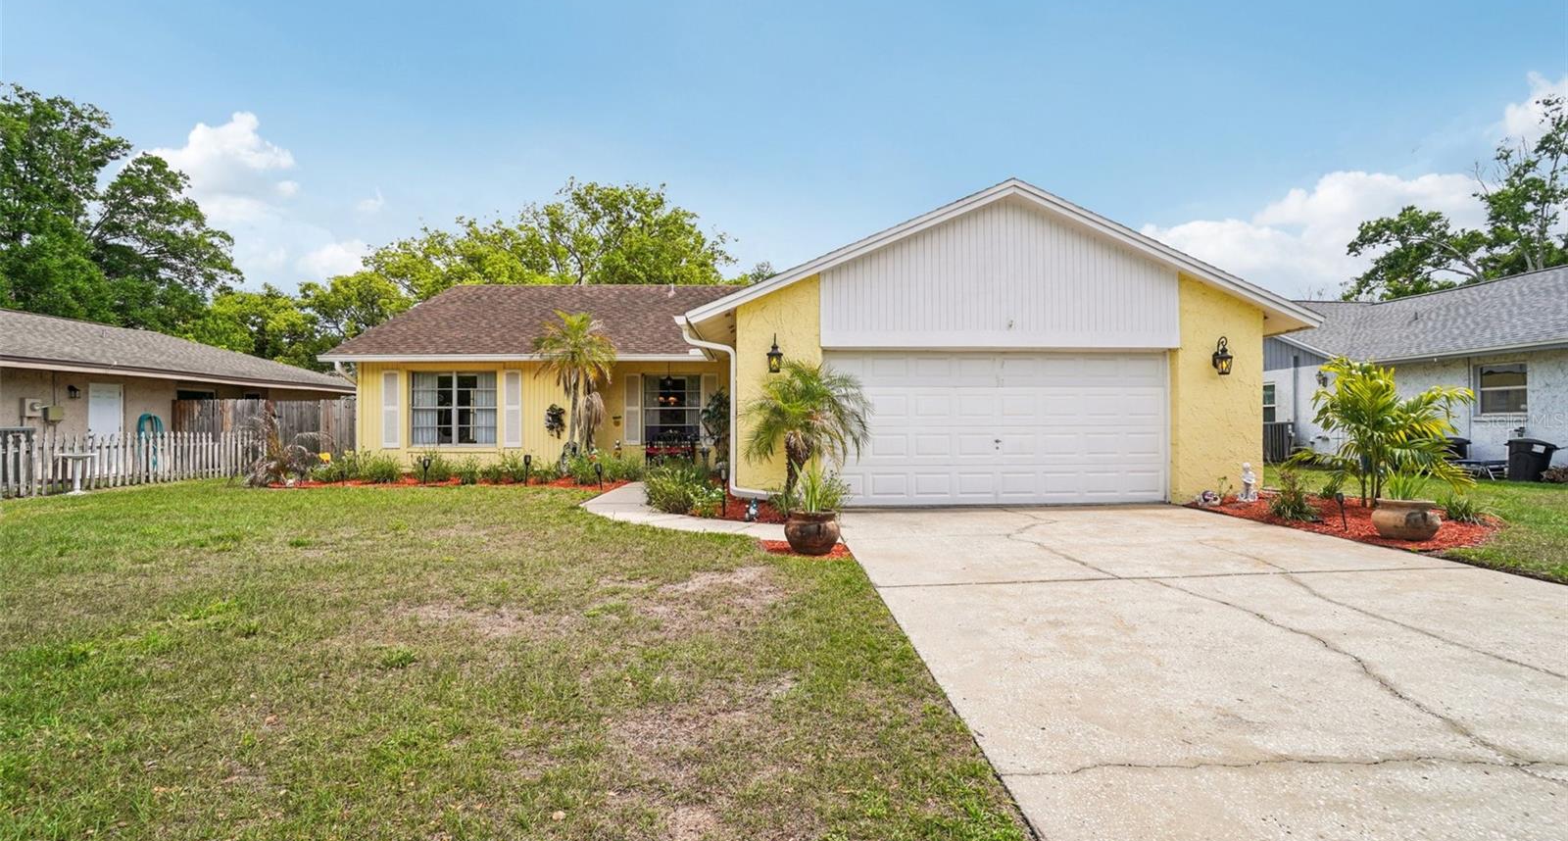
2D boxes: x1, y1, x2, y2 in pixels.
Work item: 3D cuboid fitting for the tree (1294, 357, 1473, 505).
[{"bbox_3d":[7.660,0.165,8.400,2.000,1.980,1.900,0,0,0],"label":"tree"}]

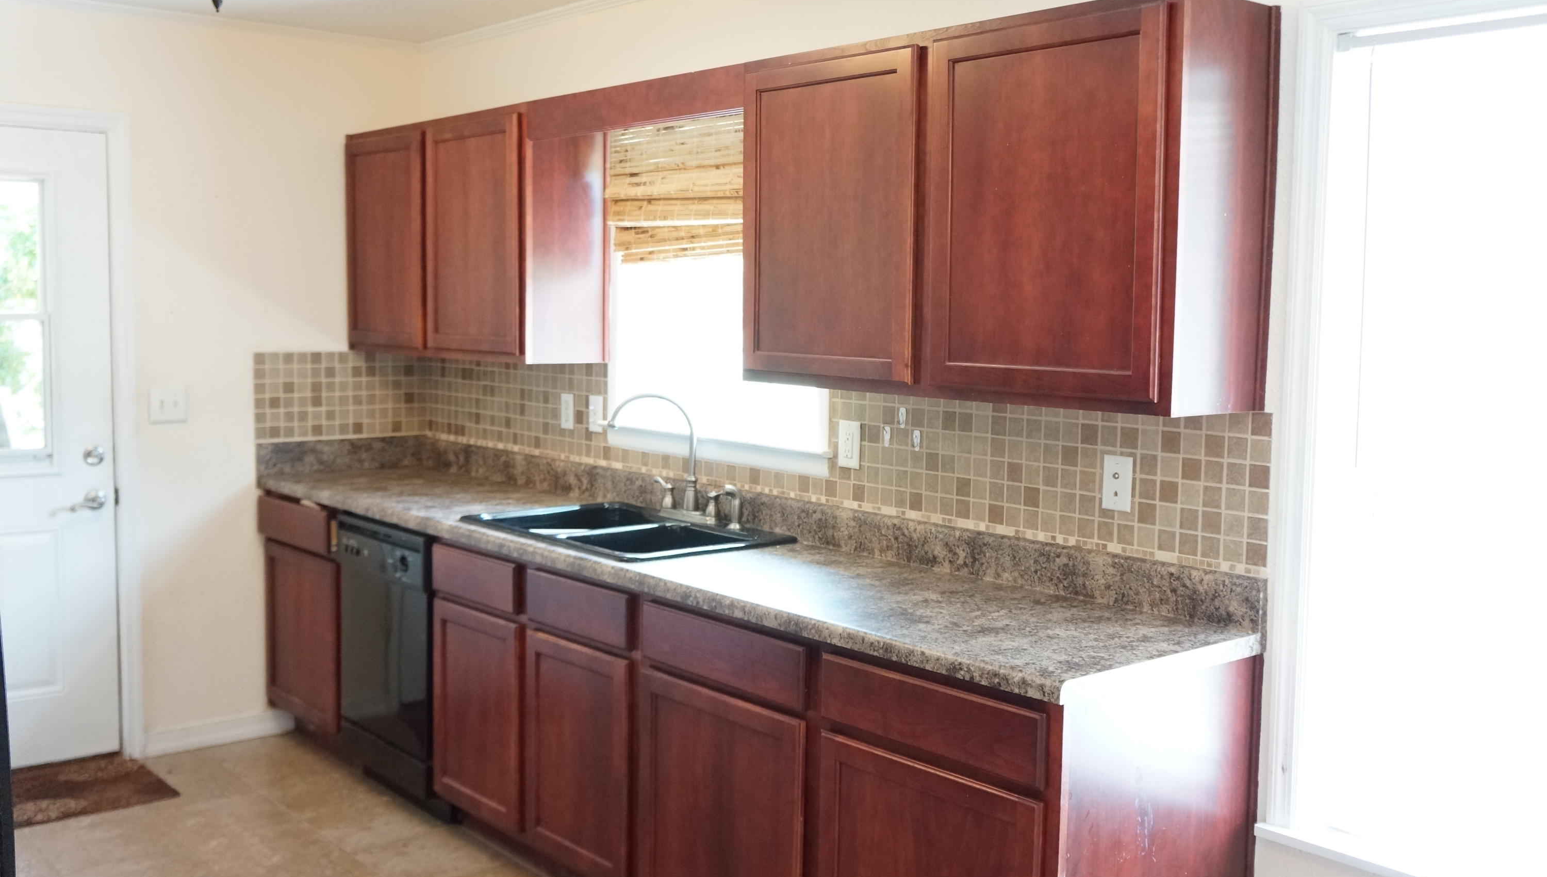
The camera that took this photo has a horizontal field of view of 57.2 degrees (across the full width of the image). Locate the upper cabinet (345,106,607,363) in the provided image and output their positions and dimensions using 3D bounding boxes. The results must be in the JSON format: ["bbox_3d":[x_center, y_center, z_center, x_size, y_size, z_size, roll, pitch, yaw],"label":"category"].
[{"bbox_3d":[-1.021,-0.652,4.710,0.320,0.762,1.213,-4,7,-41],"label":"upper cabinet"}]

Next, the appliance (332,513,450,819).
[{"bbox_3d":[-0.947,0.670,4.462,0.610,0.860,0.605,-4,7,-41],"label":"appliance"}]

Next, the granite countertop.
[{"bbox_3d":[-0.417,0.274,3.849,0.637,0.043,3.446,-4,7,-41],"label":"granite countertop"}]

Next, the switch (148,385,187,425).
[{"bbox_3d":[-2.004,-0.113,4.705,0.120,0.121,0.012,-4,7,-41],"label":"switch"}]

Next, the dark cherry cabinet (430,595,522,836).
[{"bbox_3d":[-0.584,0.730,4.045,0.597,0.560,0.483,-4,7,-41],"label":"dark cherry cabinet"}]

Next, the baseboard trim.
[{"bbox_3d":[-1.911,1.008,4.905,0.515,0.085,0.016,-4,7,-41],"label":"baseboard trim"}]

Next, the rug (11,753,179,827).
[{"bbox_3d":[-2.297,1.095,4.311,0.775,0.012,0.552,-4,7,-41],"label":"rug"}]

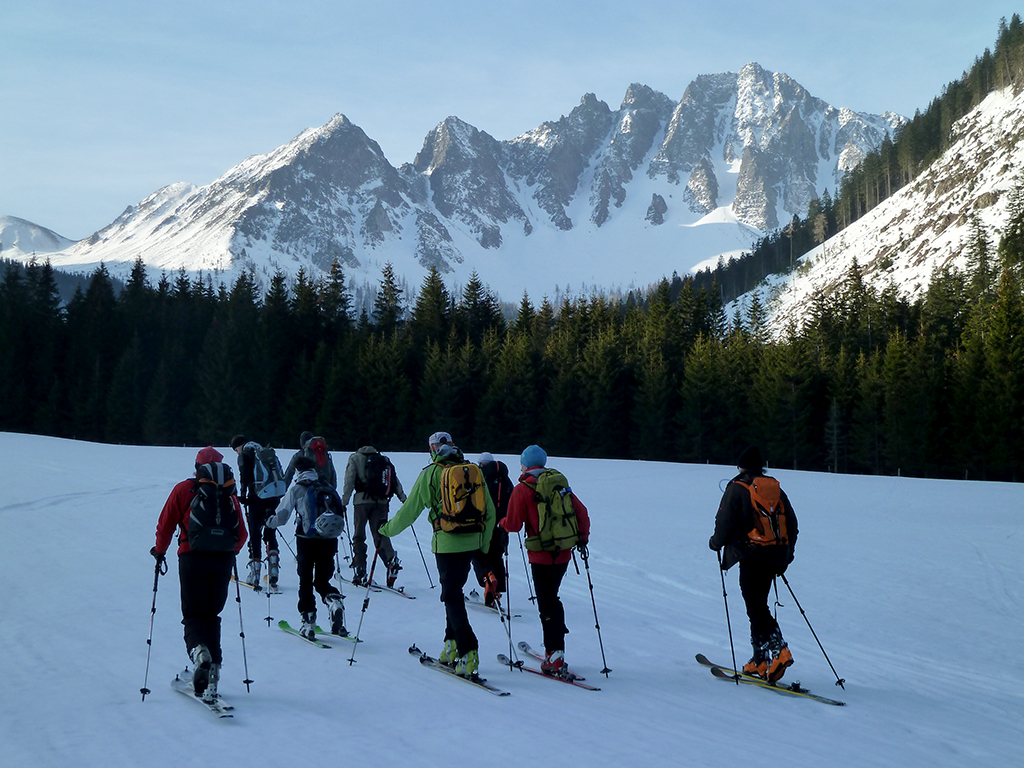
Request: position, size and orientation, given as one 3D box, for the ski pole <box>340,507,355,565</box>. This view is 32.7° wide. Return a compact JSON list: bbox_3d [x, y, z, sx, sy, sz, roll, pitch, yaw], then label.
[{"bbox_3d":[-1.891,1.881,20.510,0.090,1.033,0.090,-6,-25,-13],"label":"ski pole"}]

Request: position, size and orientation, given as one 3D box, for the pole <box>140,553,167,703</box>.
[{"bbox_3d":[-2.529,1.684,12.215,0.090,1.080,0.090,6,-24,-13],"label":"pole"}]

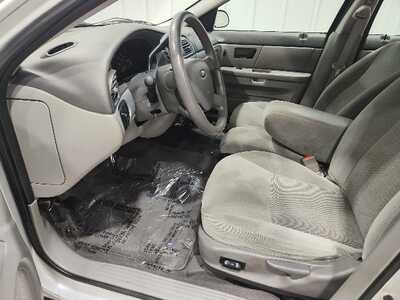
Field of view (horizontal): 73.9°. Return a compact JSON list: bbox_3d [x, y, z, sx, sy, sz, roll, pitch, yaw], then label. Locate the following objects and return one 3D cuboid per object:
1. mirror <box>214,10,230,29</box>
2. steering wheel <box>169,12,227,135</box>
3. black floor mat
[{"bbox_3d":[0.129,-0.960,1.953,0.120,0.145,0.210,9,26,14],"label":"mirror"},{"bbox_3d":[-0.007,-0.227,0.844,0.100,0.385,0.385,-12,20,22],"label":"steering wheel"},{"bbox_3d":[-0.249,0.184,1.147,0.640,0.180,0.600,9,26,14],"label":"black floor mat"}]

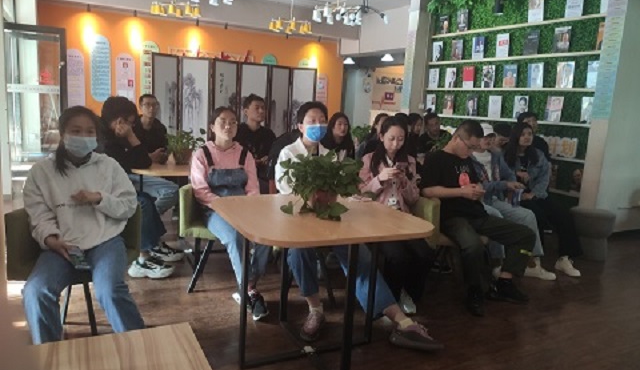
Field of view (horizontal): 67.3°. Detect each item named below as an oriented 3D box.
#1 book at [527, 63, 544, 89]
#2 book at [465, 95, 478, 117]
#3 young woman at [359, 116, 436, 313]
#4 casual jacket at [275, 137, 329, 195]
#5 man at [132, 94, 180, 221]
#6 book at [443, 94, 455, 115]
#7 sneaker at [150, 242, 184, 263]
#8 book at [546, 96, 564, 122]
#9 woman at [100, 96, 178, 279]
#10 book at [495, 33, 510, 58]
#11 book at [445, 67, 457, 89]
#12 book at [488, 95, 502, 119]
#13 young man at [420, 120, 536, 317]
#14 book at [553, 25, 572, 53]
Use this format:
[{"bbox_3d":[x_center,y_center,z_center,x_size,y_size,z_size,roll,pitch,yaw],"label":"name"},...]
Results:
[{"bbox_3d":[2.529,-1.276,5.628,0.025,0.295,0.205,8,6,-31],"label":"book"},{"bbox_3d":[2.055,-1.052,6.474,0.022,0.267,0.193,-2,11,-30],"label":"book"},{"bbox_3d":[0.510,0.163,3.212,0.500,1.215,0.660,2,9,-10],"label":"young woman"},{"bbox_3d":[-0.034,-0.022,2.970,0.480,0.540,0.340,1,10,-12],"label":"casual jacket"},{"bbox_3d":[-1.455,-0.132,4.139,0.500,1.230,0.740,-1,10,-26],"label":"man"},{"bbox_3d":[1.837,-1.141,6.858,0.025,0.260,0.185,8,6,-31],"label":"book"},{"bbox_3d":[-1.187,0.517,3.764,0.300,0.130,0.115,5,9,10],"label":"sneaker"},{"bbox_3d":[2.546,-0.822,5.216,0.030,0.262,0.190,-2,11,-29],"label":"book"},{"bbox_3d":[-1.335,-0.019,3.500,0.700,1.230,0.500,2,10,-9],"label":"woman"},{"bbox_3d":[2.297,-1.740,6.016,0.022,0.285,0.194,-2,11,-30],"label":"book"},{"bbox_3d":[1.855,-1.508,6.809,0.025,0.280,0.190,8,6,-31],"label":"book"},{"bbox_3d":[2.156,-0.957,5.911,0.030,0.262,0.192,-2,11,-29],"label":"book"},{"bbox_3d":[1.139,0.161,3.329,0.600,1.230,0.820,-4,12,-38],"label":"young man"},{"bbox_3d":[2.694,-1.605,5.330,0.022,0.279,0.199,-2,11,-30],"label":"book"}]

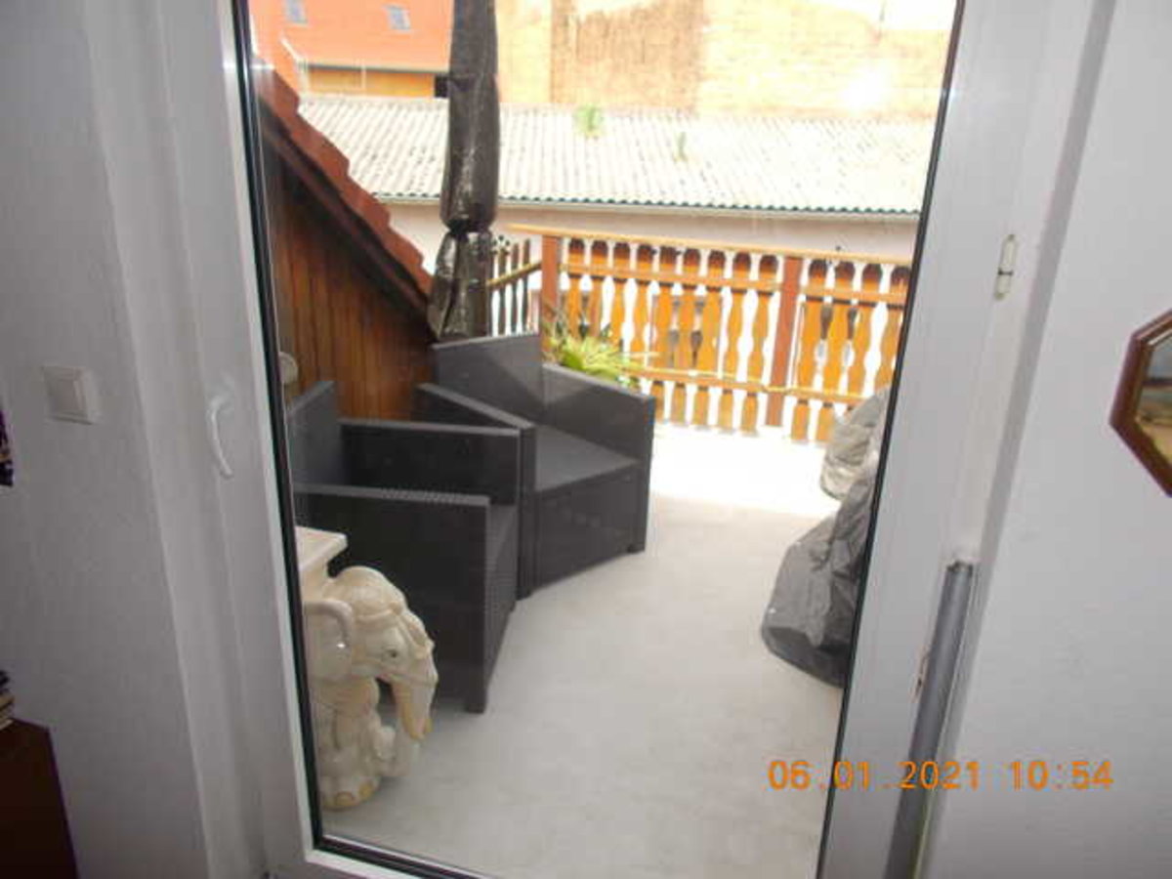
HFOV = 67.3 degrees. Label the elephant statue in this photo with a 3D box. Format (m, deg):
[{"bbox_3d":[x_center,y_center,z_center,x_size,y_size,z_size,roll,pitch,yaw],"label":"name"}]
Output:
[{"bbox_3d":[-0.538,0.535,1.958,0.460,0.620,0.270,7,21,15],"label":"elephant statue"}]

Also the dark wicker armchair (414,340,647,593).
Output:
[{"bbox_3d":[-0.191,0.051,3.167,0.585,0.720,0.615,-16,26,-39],"label":"dark wicker armchair"}]

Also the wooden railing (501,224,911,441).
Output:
[{"bbox_3d":[0.653,-0.565,4.829,2.397,1.000,0.120,9,20,20],"label":"wooden railing"}]

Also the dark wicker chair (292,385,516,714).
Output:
[{"bbox_3d":[-0.532,0.270,2.538,0.615,0.720,0.585,3,20,4],"label":"dark wicker chair"}]

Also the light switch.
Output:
[{"bbox_3d":[-0.763,-0.068,1.304,0.080,0.080,0.016,8,21,16],"label":"light switch"}]

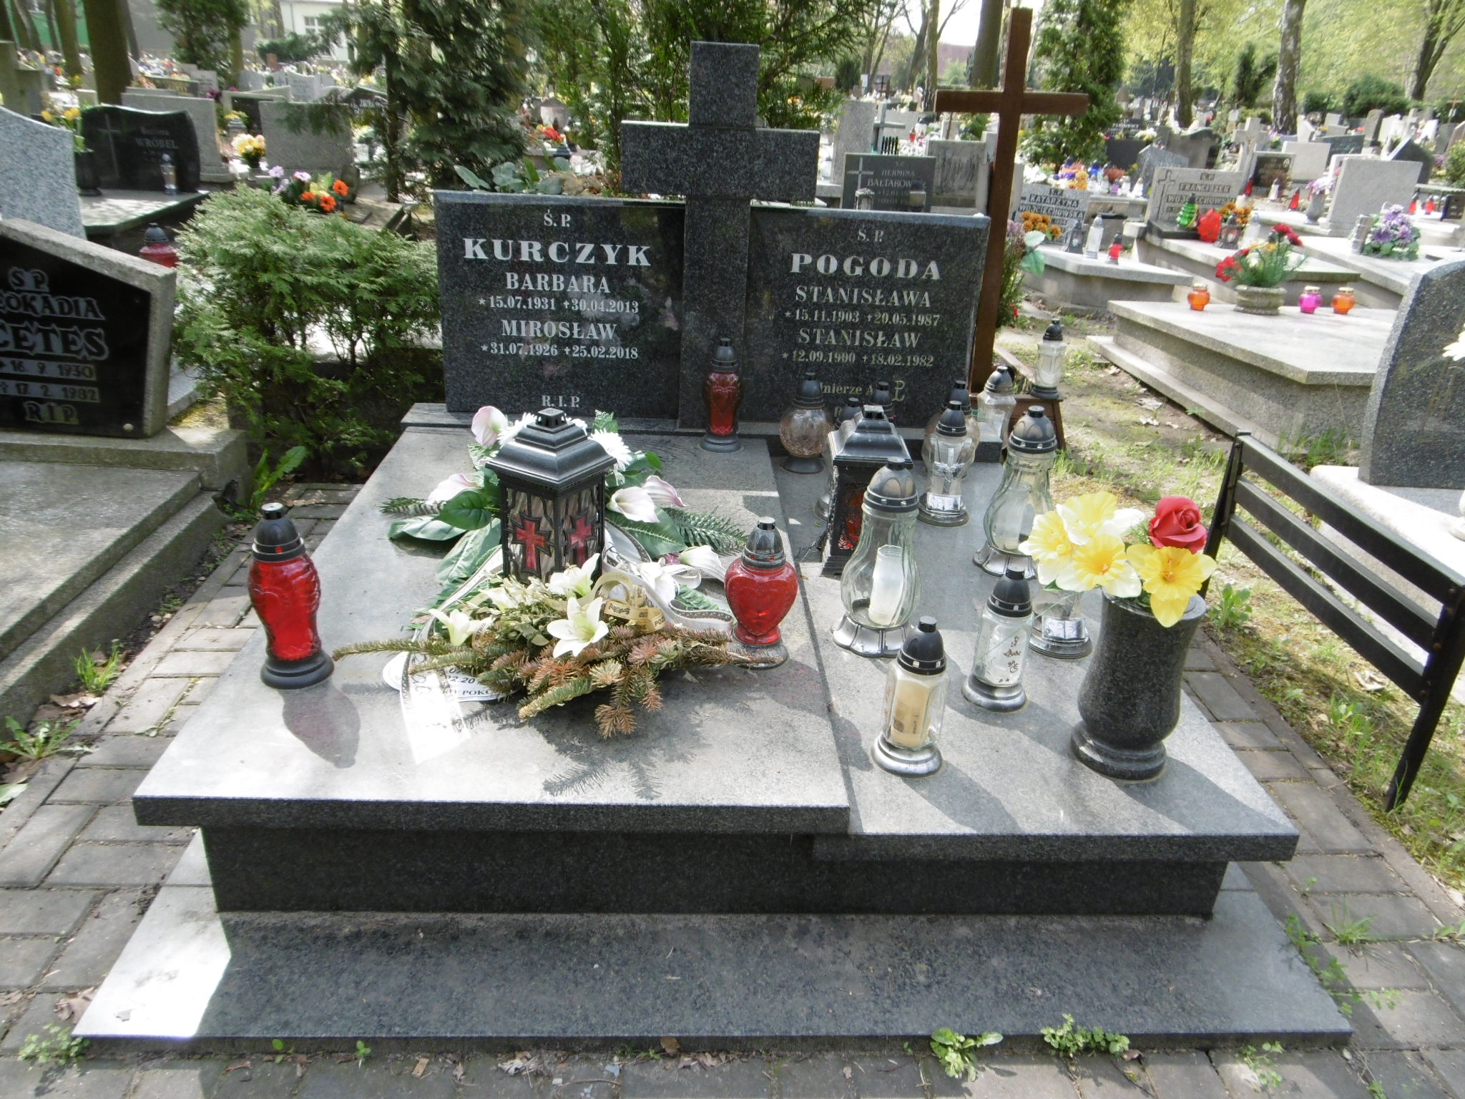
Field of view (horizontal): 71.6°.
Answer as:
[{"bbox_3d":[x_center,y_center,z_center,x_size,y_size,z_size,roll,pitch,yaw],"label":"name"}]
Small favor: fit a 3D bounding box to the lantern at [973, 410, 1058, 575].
[{"bbox_3d":[0.652,-0.139,2.250,0.168,0.365,0.168,2,26,-4],"label":"lantern"}]

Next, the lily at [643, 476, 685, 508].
[{"bbox_3d":[-0.159,-0.135,2.372,0.092,0.070,0.065,-14,30,-32],"label":"lily"}]

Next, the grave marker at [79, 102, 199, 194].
[{"bbox_3d":[-4.360,-2.946,7.469,0.730,0.570,0.120,0,25,-6],"label":"grave marker"}]

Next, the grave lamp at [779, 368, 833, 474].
[{"bbox_3d":[0.213,-0.363,2.864,0.150,0.270,0.150,1,25,-3],"label":"grave lamp"}]

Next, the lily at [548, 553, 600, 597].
[{"bbox_3d":[-0.276,0.045,1.767,0.078,0.065,0.085,-8,27,-23],"label":"lily"}]

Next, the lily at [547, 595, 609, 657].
[{"bbox_3d":[-0.270,0.134,1.768,0.100,0.085,0.070,5,25,5],"label":"lily"}]

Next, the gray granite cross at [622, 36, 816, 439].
[{"bbox_3d":[-0.044,-0.831,2.813,0.518,1.000,0.140,1,21,-3],"label":"gray granite cross"}]

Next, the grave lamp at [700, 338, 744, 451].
[{"bbox_3d":[-0.023,-0.419,2.729,0.116,0.296,0.116,2,26,-4],"label":"grave lamp"}]

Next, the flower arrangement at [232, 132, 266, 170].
[{"bbox_3d":[-3.951,-3.255,8.300,0.280,0.290,0.260,-8,27,-23],"label":"flower arrangement"}]

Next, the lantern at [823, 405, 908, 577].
[{"bbox_3d":[0.286,-0.133,2.199,0.165,0.360,0.165,3,26,-1],"label":"lantern"}]

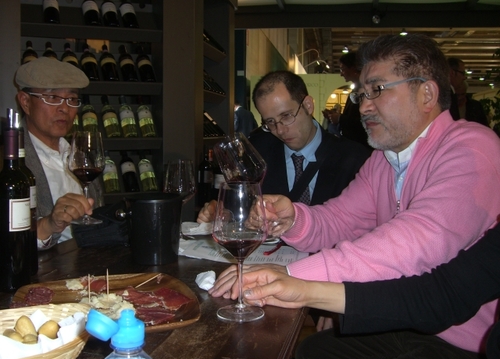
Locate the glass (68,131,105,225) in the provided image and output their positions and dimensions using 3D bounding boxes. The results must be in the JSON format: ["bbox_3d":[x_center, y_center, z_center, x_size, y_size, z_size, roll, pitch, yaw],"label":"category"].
[{"bbox_3d":[-0.415,-0.003,1.392,0.094,0.226,0.094,0,7,0],"label":"glass"}]

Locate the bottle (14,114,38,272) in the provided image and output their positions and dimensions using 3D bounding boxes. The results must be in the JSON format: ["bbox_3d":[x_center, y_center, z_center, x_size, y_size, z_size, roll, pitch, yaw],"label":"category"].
[{"bbox_3d":[-0.501,0.033,1.185,0.076,0.345,0.076,0,7,0],"label":"bottle"}]

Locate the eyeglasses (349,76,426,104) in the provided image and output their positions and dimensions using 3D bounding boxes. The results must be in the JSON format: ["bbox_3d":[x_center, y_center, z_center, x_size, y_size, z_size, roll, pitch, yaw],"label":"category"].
[{"bbox_3d":[0.304,-0.183,1.179,0.140,0.045,0.138,-10,1,-17],"label":"eyeglasses"}]

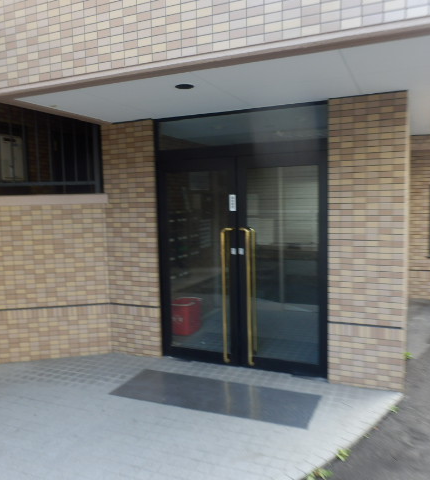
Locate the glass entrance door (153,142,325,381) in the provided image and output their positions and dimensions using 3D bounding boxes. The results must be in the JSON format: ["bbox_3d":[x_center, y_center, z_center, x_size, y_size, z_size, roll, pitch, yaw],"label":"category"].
[{"bbox_3d":[0.223,0.199,4.165,1.674,2.000,0.120,1,5,24],"label":"glass entrance door"}]

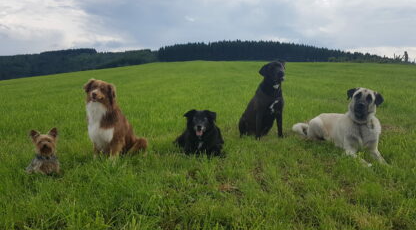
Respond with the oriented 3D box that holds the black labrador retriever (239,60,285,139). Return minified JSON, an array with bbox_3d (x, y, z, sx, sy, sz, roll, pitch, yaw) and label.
[{"bbox_3d":[0.574,-0.170,3.320,0.320,0.810,0.560,-3,6,-30],"label":"black labrador retriever"}]

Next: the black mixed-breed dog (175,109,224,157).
[{"bbox_3d":[-0.085,0.156,2.950,0.400,0.420,0.660,-1,6,-12],"label":"black mixed-breed dog"}]

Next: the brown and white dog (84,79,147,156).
[{"bbox_3d":[-0.837,0.027,2.860,0.320,0.690,0.560,3,6,25],"label":"brown and white dog"}]

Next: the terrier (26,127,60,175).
[{"bbox_3d":[-1.253,0.289,2.380,0.220,0.340,0.360,-4,7,-34],"label":"terrier"}]

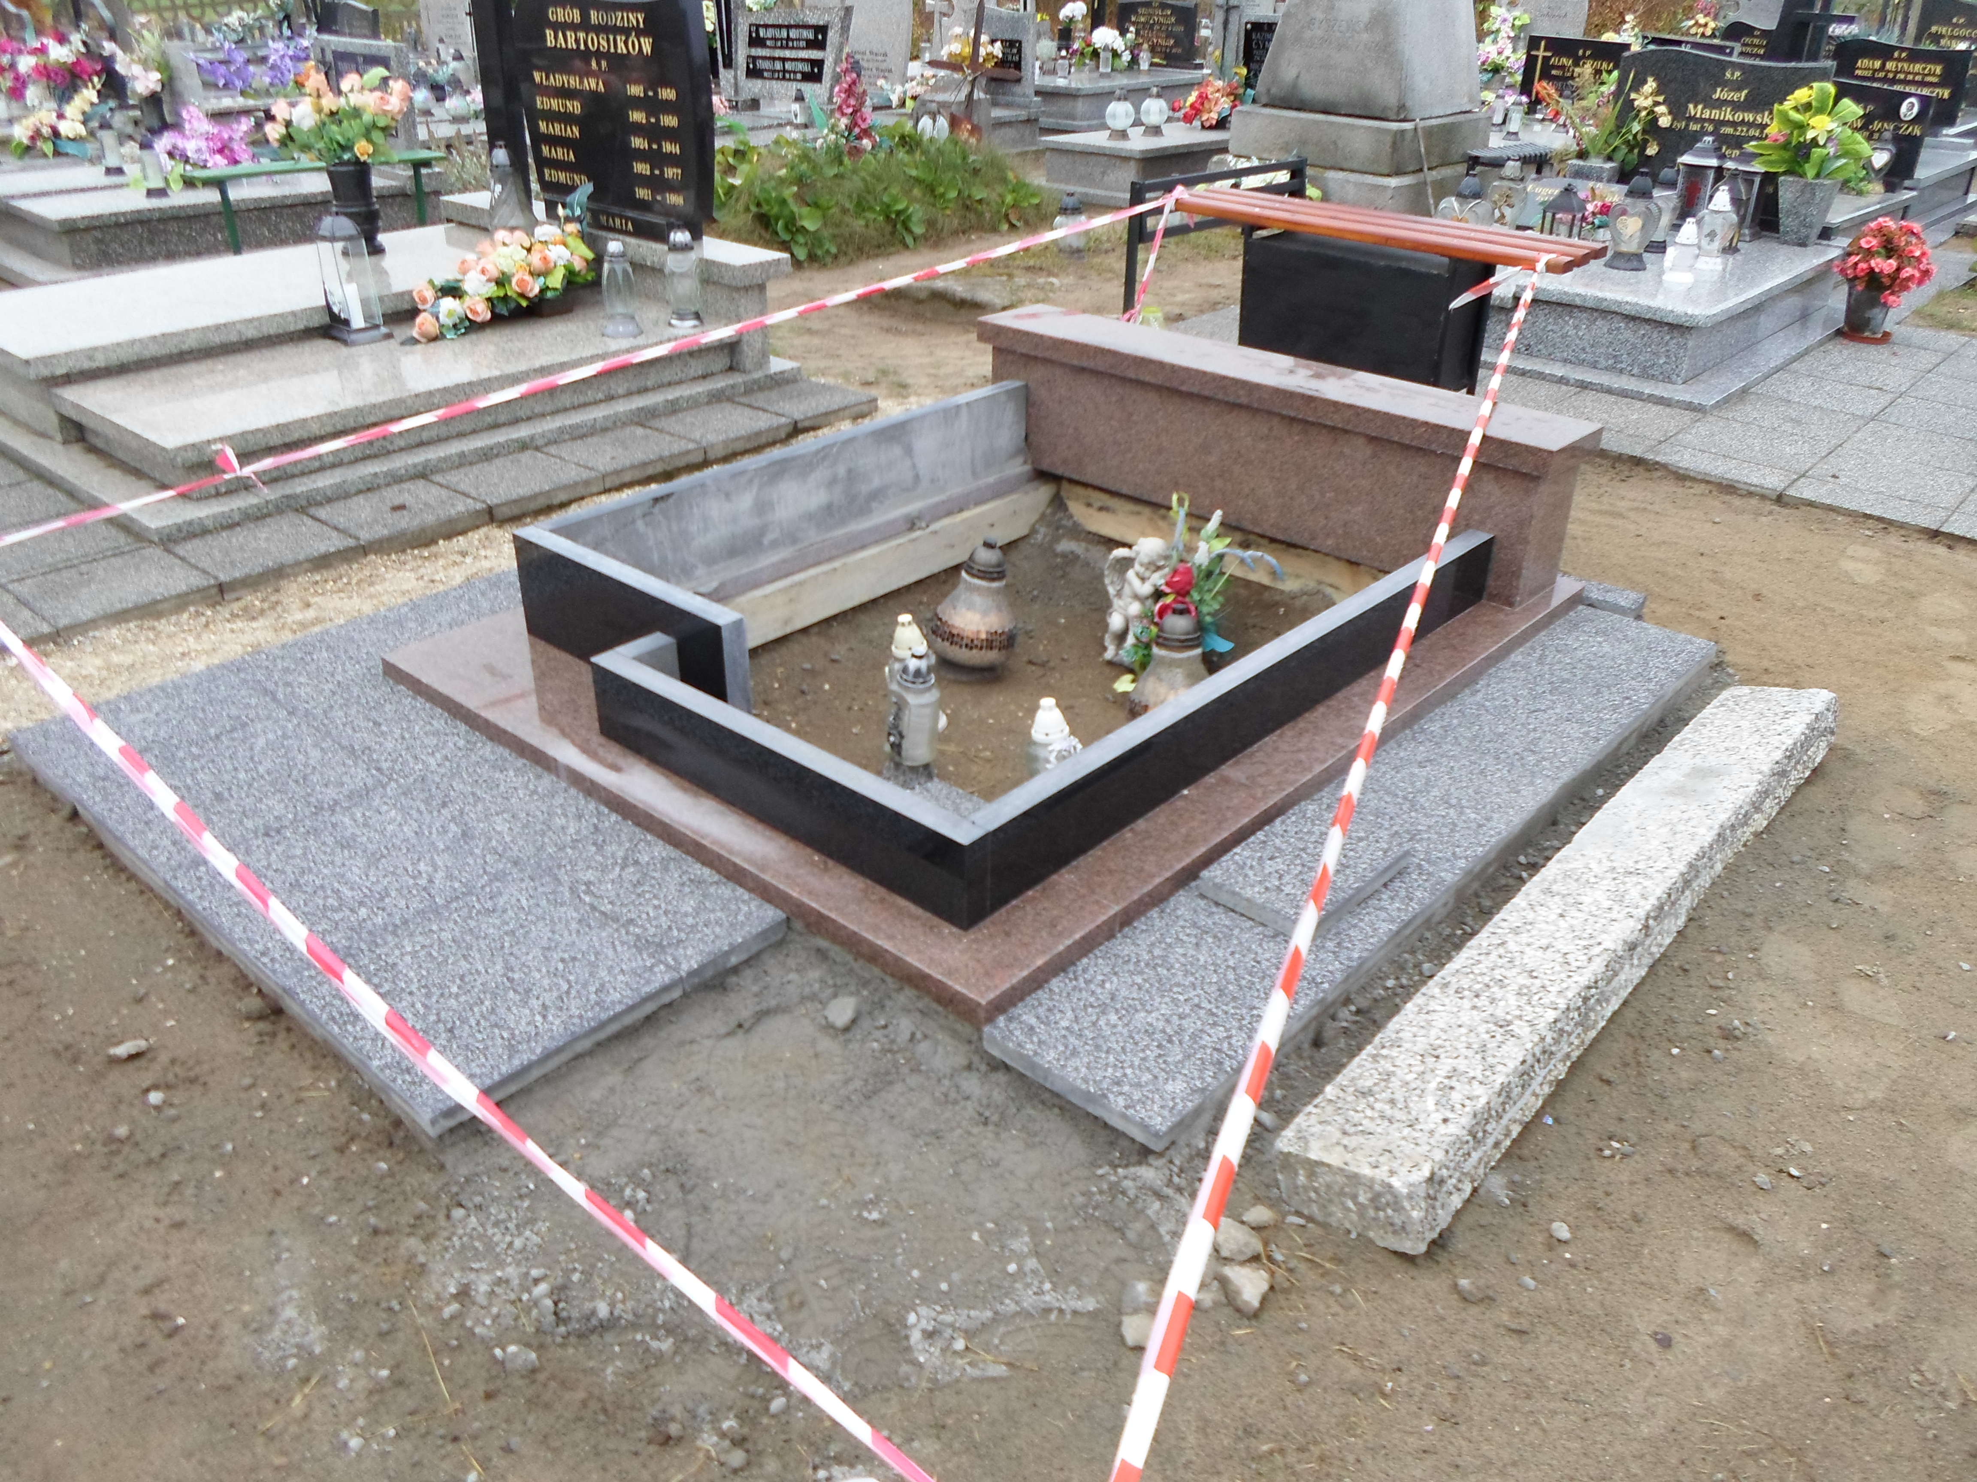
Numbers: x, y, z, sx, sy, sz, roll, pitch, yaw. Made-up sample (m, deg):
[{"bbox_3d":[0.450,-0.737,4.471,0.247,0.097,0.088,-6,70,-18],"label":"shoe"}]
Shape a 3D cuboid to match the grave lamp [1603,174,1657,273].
[{"bbox_3d":[2.454,-1.977,5.396,0.175,0.340,0.140,24,37,35],"label":"grave lamp"}]

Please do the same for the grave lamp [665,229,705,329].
[{"bbox_3d":[-1.166,-1.775,5.465,0.116,0.369,0.116,-5,29,-10],"label":"grave lamp"}]

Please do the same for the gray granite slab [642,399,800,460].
[{"bbox_3d":[-0.845,-0.959,4.412,0.350,0.050,0.359,24,37,35],"label":"gray granite slab"}]

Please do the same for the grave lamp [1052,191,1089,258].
[{"bbox_3d":[0.436,-2.764,7.619,0.187,0.320,0.187,2,29,3],"label":"grave lamp"}]

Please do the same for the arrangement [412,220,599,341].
[{"bbox_3d":[-1.604,-1.528,4.699,0.251,0.257,0.733,24,37,35],"label":"arrangement"}]

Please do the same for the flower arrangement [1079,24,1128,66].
[{"bbox_3d":[0.862,-5.215,10.700,0.370,0.320,0.350,4,28,5],"label":"flower arrangement"}]

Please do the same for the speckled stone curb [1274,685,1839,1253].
[{"bbox_3d":[0.979,0.241,2.230,0.180,0.097,1.672,23,36,37],"label":"speckled stone curb"}]

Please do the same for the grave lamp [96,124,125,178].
[{"bbox_3d":[-4.092,-2.761,6.636,0.100,0.235,0.100,24,37,35],"label":"grave lamp"}]

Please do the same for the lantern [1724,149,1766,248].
[{"bbox_3d":[3.269,-2.376,6.185,0.145,0.365,0.145,23,36,37],"label":"lantern"}]

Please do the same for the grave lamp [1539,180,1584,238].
[{"bbox_3d":[2.369,-2.167,5.902,0.138,0.280,0.138,23,36,37],"label":"grave lamp"}]

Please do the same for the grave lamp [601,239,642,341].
[{"bbox_3d":[-1.183,-1.447,4.555,0.130,0.280,0.130,-6,29,-13],"label":"grave lamp"}]

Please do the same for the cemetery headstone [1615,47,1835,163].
[{"bbox_3d":[3.243,-2.703,6.369,0.859,0.680,0.091,24,36,36],"label":"cemetery headstone"}]

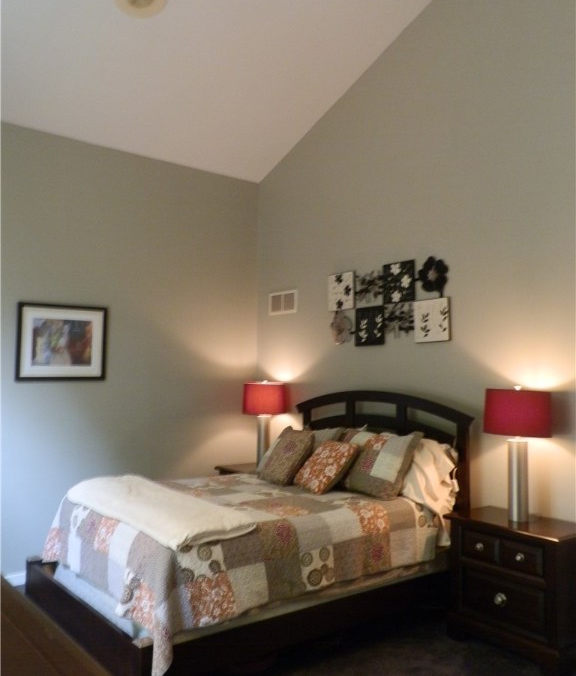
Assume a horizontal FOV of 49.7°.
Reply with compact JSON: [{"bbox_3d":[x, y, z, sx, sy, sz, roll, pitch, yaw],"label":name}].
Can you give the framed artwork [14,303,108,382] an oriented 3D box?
[{"bbox_3d":[-1.780,0.041,4.918,0.697,0.601,0.030,3,-5,-37],"label":"framed artwork"}]

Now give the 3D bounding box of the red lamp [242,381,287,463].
[{"bbox_3d":[-0.215,0.778,5.570,0.377,0.772,0.377,1,-4,0],"label":"red lamp"}]

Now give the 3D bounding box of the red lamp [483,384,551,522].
[{"bbox_3d":[1.319,0.659,3.572,0.377,0.768,0.377,3,-5,-37],"label":"red lamp"}]

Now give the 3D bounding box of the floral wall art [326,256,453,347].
[{"bbox_3d":[0.736,-0.261,4.696,0.040,0.629,1.256,3,-5,-37],"label":"floral wall art"}]

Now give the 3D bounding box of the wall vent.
[{"bbox_3d":[-0.046,-0.320,5.746,0.020,0.203,0.439,3,-5,-37],"label":"wall vent"}]

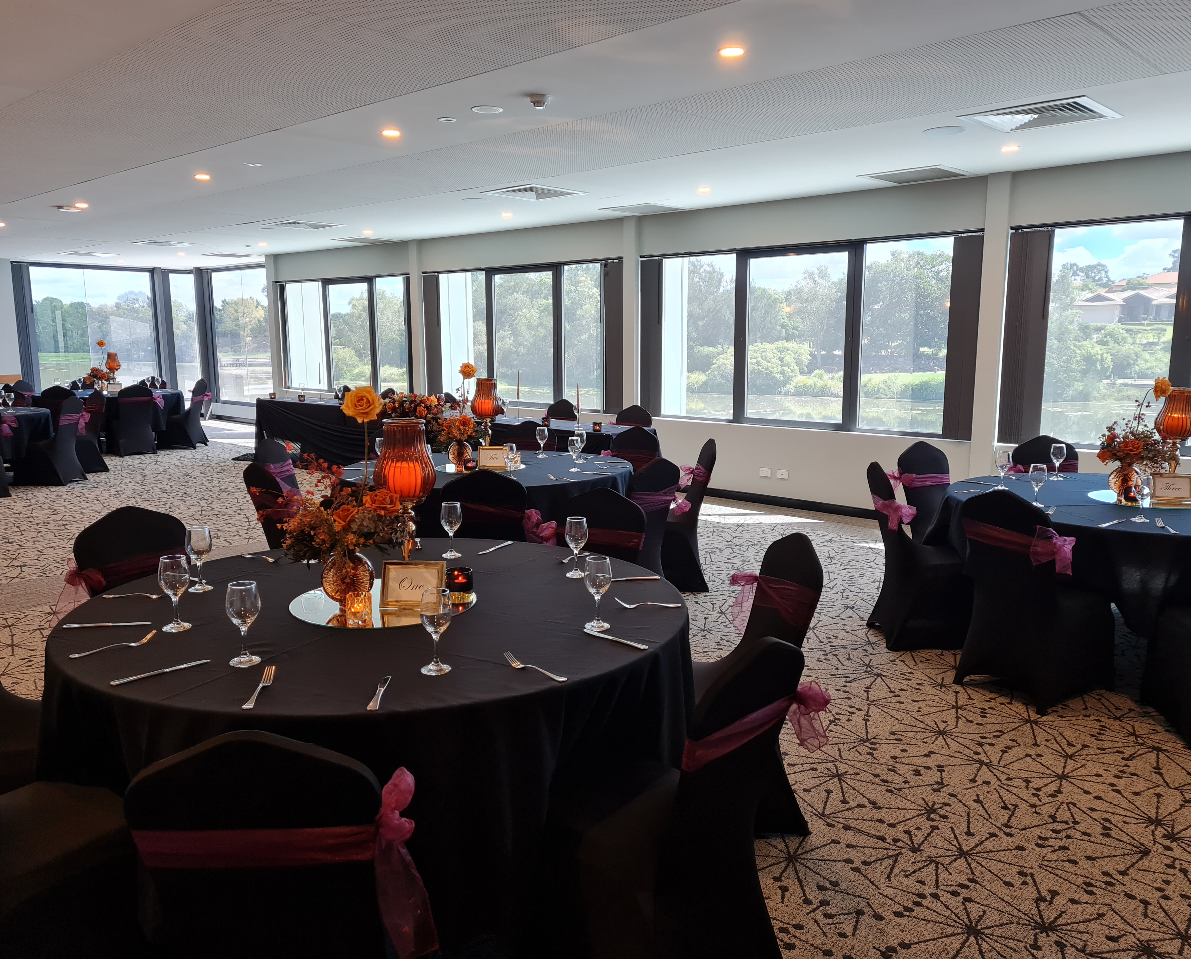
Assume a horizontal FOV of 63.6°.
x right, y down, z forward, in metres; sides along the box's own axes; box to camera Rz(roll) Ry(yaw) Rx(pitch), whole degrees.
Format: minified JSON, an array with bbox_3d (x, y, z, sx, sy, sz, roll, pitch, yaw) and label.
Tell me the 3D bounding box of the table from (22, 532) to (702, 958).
[{"bbox_3d":[-0.634,0.662,3.021,1.920,0.580,1.920,-2,9,-12],"label":"table"}]

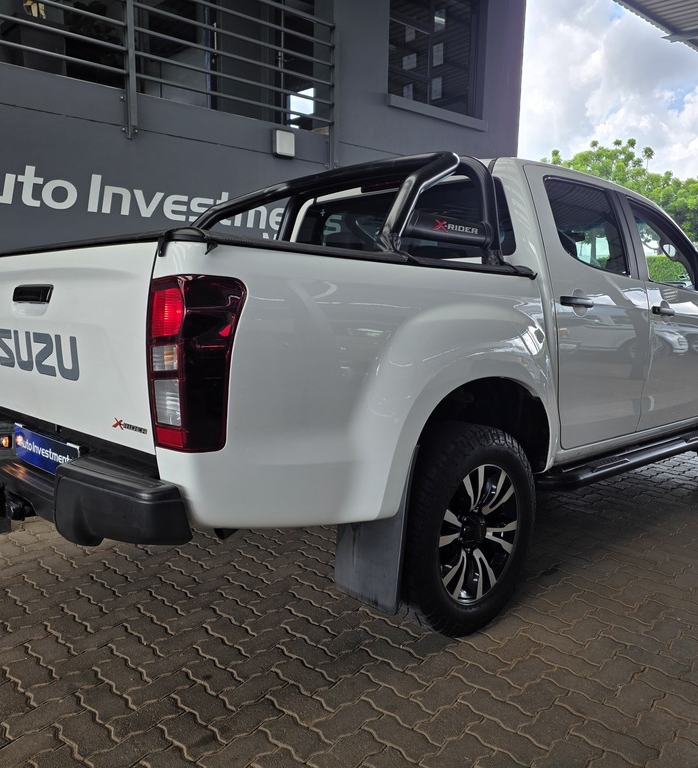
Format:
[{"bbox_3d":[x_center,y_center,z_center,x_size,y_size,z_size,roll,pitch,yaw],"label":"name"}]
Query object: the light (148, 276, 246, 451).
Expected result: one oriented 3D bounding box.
[{"bbox_3d":[-0.352,-0.048,1.614,0.200,0.410,0.150,-5,9,-44],"label":"light"}]

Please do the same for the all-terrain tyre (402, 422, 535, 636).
[{"bbox_3d":[0.387,0.513,2.457,0.742,0.742,0.260,-7,10,-44],"label":"all-terrain tyre"}]

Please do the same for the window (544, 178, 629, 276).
[{"bbox_3d":[1.059,-0.681,3.014,0.660,0.430,0.050,-5,-9,-44],"label":"window"}]

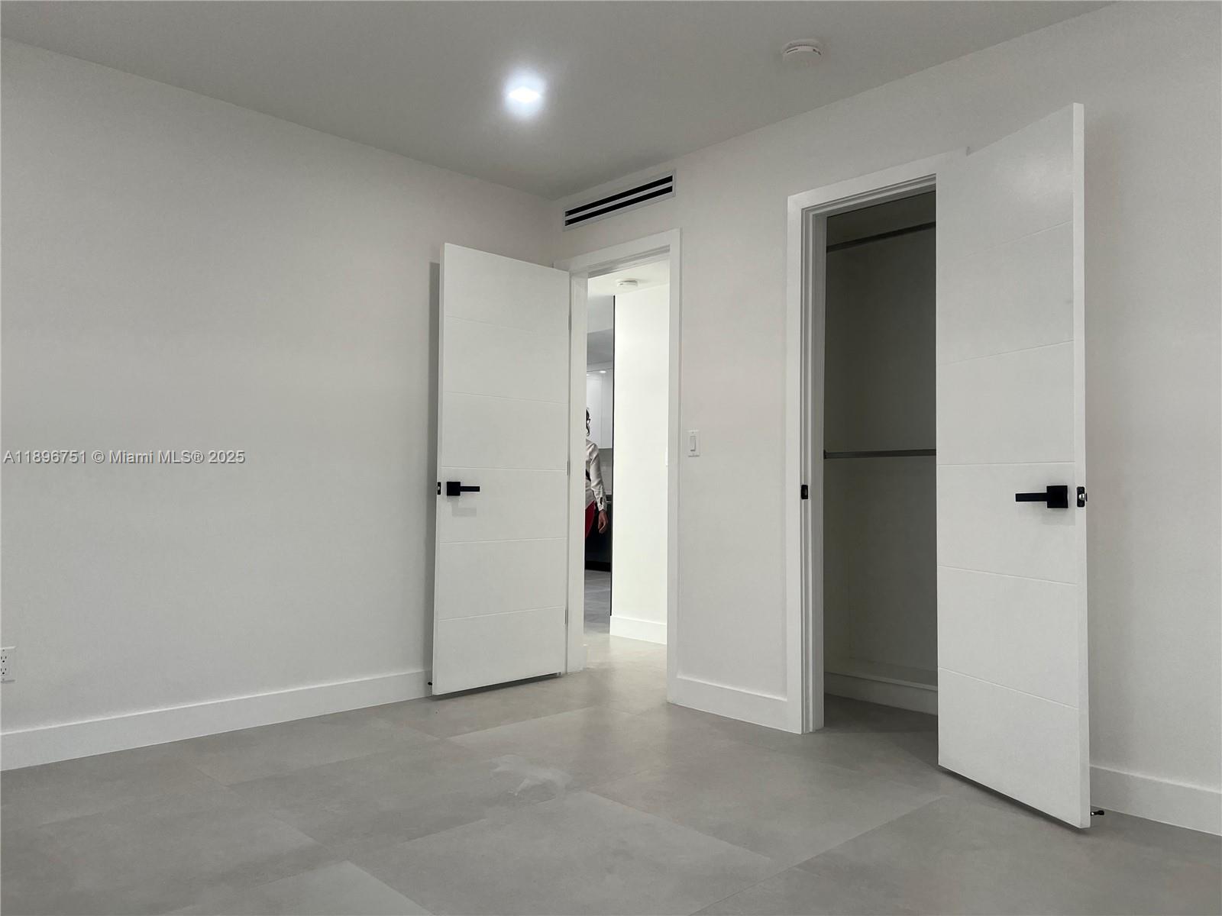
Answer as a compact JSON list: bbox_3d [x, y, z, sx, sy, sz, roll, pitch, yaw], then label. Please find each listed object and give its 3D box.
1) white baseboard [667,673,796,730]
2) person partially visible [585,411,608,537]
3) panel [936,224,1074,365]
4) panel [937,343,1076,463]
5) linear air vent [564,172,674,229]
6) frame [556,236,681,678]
[{"bbox_3d":[0.500,1.022,3.828,0.017,0.121,0.583,3,-3,-43],"label":"white baseboard"},{"bbox_3d":[-0.283,0.397,7.846,0.520,1.660,0.320,1,-2,-2],"label":"person partially visible"},{"bbox_3d":[1.233,-0.493,2.880,0.038,0.344,0.602,1,-2,-18],"label":"panel"},{"bbox_3d":[1.230,-0.151,2.866,0.038,0.340,0.602,1,-2,-18],"label":"panel"},{"bbox_3d":[0.035,-1.232,4.444,0.030,0.123,0.785,3,-3,-43],"label":"linear air vent"},{"bbox_3d":[0.047,0.040,4.443,0.130,2.123,0.893,3,-3,-43],"label":"frame"}]

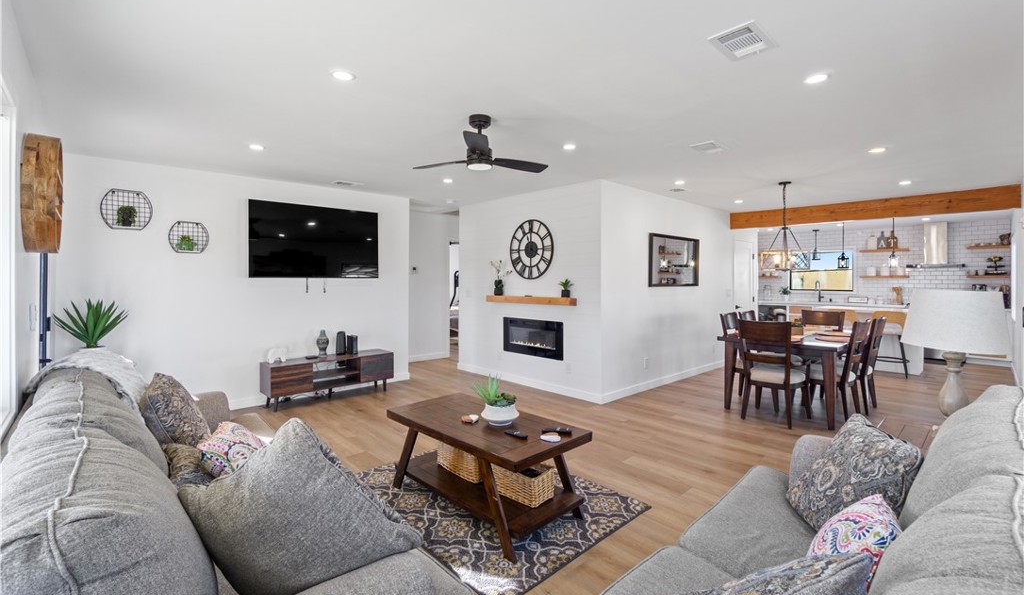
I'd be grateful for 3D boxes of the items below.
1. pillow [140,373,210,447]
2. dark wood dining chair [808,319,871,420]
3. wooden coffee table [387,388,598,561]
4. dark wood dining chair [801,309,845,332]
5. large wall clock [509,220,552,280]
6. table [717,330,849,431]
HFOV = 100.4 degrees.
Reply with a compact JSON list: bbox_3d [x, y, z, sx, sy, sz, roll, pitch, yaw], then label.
[{"bbox_3d":[-1.933,0.647,2.444,0.162,0.424,0.424,-29,8,-10],"label":"pillow"},{"bbox_3d":[3.284,0.710,4.460,0.480,0.985,0.570,-2,3,-38],"label":"dark wood dining chair"},{"bbox_3d":[-0.185,1.009,2.629,1.182,0.505,0.616,2,3,44],"label":"wooden coffee table"},{"bbox_3d":[3.692,0.666,5.161,0.566,0.980,0.465,-2,3,-43],"label":"dark wood dining chair"},{"bbox_3d":[0.233,-0.607,5.371,0.035,0.755,0.750,-2,3,-40],"label":"large wall clock"},{"bbox_3d":[3.242,0.805,4.782,1.650,0.766,1.020,-2,3,-38],"label":"table"}]

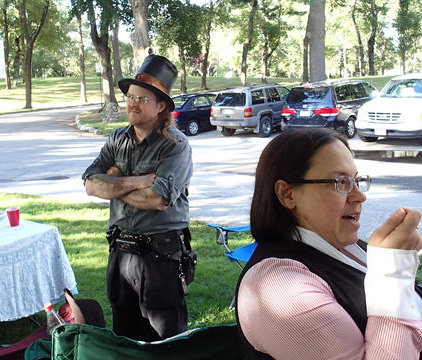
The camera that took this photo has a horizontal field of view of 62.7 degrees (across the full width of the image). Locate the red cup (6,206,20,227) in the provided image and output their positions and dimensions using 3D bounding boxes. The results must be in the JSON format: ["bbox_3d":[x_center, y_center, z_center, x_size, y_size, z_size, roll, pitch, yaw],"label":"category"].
[{"bbox_3d":[-1.438,0.269,2.520,0.095,0.120,0.095,0,12,0],"label":"red cup"}]

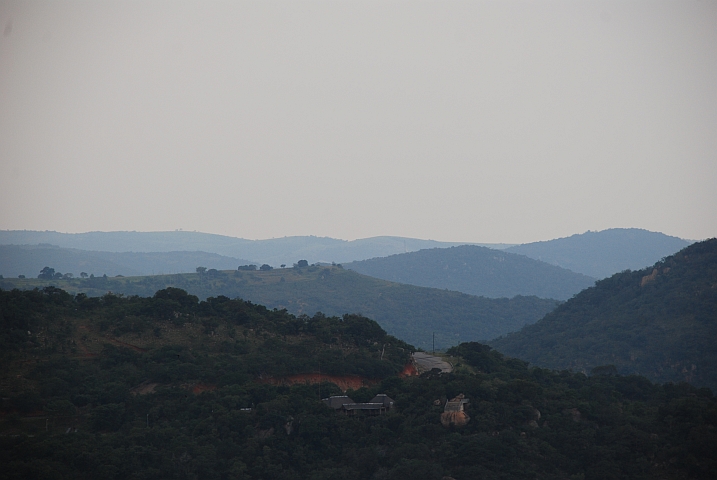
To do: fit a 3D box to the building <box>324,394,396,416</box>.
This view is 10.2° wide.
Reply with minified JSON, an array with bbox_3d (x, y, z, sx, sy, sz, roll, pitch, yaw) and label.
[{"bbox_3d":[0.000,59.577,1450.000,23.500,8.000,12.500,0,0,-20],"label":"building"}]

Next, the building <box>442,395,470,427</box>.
[{"bbox_3d":[34.677,60.953,1440.000,9.800,11.200,8.500,0,0,10],"label":"building"}]

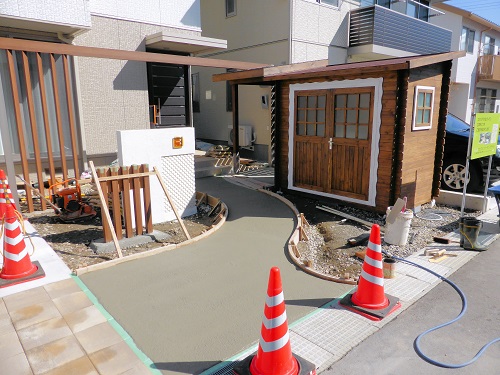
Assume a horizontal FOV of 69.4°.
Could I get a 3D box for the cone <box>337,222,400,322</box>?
[{"bbox_3d":[1.025,0.654,3.015,0.376,0.705,0.376,-11,16,-40],"label":"cone"}]

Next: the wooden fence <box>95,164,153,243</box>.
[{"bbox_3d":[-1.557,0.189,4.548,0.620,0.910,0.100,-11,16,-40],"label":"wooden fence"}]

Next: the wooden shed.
[{"bbox_3d":[1.413,-1.349,7.484,2.066,2.619,4.656,-11,16,-40],"label":"wooden shed"}]

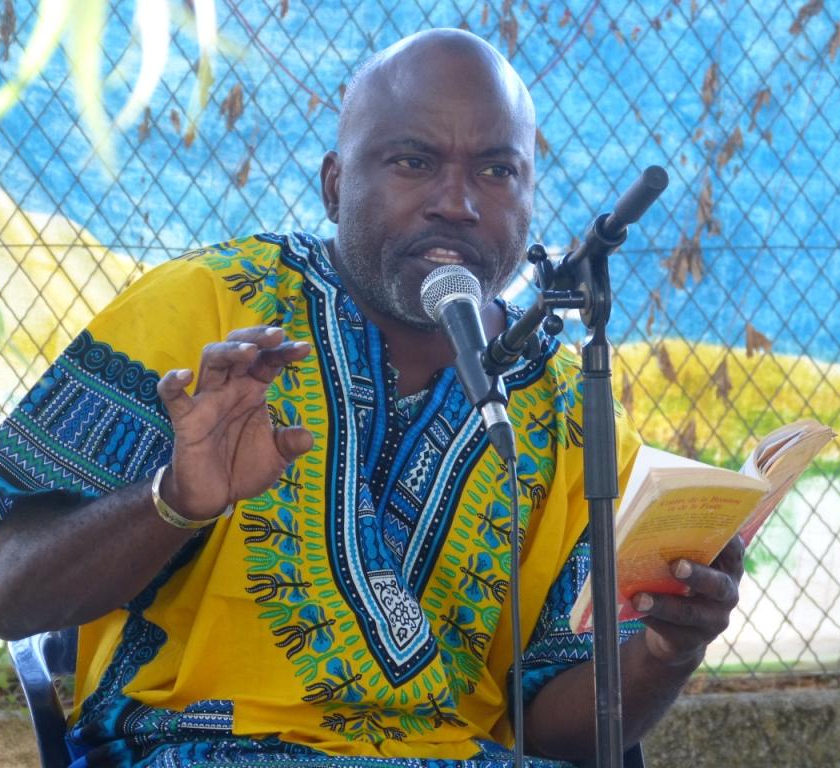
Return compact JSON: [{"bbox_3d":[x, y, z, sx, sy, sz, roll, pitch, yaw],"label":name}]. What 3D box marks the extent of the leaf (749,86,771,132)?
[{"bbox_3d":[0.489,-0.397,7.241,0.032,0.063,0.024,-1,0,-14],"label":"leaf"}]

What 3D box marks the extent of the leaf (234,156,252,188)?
[{"bbox_3d":[-0.261,-0.313,7.445,0.027,0.047,0.016,0,1,16],"label":"leaf"}]

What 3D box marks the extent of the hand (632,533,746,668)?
[{"bbox_3d":[0.220,0.176,4.100,0.080,0.105,0.085,20,8,42],"label":"hand"}]

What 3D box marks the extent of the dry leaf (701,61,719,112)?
[{"bbox_3d":[0.439,-0.449,7.620,0.027,0.076,0.016,0,1,16],"label":"dry leaf"}]

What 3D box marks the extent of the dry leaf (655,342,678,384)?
[{"bbox_3d":[0.373,-0.033,7.604,0.036,0.060,0.022,0,1,16],"label":"dry leaf"}]

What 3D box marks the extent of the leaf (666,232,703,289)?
[{"bbox_3d":[0.399,-0.187,7.611,0.058,0.085,0.035,0,1,16],"label":"leaf"}]

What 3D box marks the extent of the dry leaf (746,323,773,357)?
[{"bbox_3d":[0.489,-0.064,7.241,0.037,0.049,0.024,-1,0,-14],"label":"dry leaf"}]

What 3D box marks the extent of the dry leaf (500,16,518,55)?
[{"bbox_3d":[0.127,-0.495,7.137,0.025,0.054,0.020,-1,0,-14],"label":"dry leaf"}]

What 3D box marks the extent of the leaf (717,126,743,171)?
[{"bbox_3d":[0.469,-0.357,7.628,0.039,0.067,0.024,0,1,16],"label":"leaf"}]

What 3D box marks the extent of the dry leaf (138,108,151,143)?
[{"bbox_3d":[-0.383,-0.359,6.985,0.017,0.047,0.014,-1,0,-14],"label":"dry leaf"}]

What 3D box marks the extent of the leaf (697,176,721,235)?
[{"bbox_3d":[0.414,-0.256,7.220,0.035,0.083,0.024,-1,0,-14],"label":"leaf"}]

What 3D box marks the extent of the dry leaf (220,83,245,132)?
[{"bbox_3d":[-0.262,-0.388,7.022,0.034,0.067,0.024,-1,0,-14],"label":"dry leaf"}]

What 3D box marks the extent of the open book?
[{"bbox_3d":[0.229,0.115,4.100,0.200,0.055,0.172,-18,-23,-41],"label":"open book"}]

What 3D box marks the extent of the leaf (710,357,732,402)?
[{"bbox_3d":[0.433,-0.006,7.225,0.032,0.066,0.024,-1,0,-14],"label":"leaf"}]

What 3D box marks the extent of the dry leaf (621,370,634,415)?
[{"bbox_3d":[0.296,0.012,7.186,0.020,0.063,0.016,-1,0,-14],"label":"dry leaf"}]

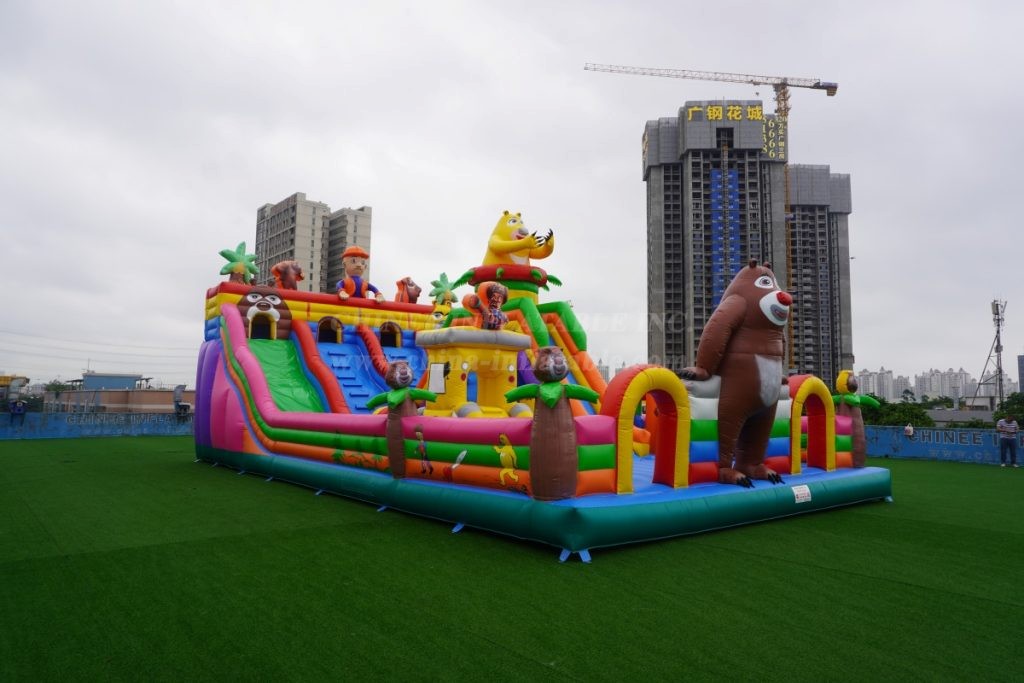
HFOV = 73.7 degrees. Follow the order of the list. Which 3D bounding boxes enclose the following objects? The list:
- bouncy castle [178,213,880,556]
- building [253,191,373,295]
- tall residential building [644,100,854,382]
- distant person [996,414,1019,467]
[{"bbox_3d":[-1.306,0.094,19.076,9.000,7.200,18.100,4,-6,-38],"label":"bouncy castle"},{"bbox_3d":[-59.295,-6.066,200.241,22.570,65.371,28.675,5,-7,-41],"label":"building"},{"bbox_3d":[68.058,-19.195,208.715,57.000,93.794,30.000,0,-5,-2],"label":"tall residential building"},{"bbox_3d":[15.918,3.193,22.002,0.520,1.650,0.360,-4,-7,39],"label":"distant person"}]

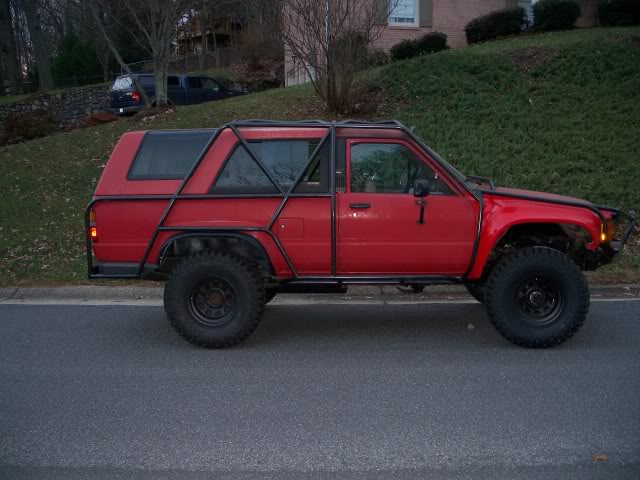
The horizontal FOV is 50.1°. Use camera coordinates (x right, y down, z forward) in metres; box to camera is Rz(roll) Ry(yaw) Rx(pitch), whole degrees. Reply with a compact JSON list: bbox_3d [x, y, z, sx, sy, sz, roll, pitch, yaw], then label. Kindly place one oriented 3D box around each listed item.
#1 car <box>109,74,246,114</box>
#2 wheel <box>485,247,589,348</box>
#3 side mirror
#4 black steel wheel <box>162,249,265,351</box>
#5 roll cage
[{"bbox_3d":[-5.386,-5.488,26.985,1.950,1.840,5.450,4,12,39],"label":"car"},{"bbox_3d":[1.766,0.466,5.585,0.815,0.815,0.290,-1,6,4],"label":"wheel"},{"bbox_3d":[0.786,-0.400,5.346,0.105,0.155,0.170,2,7,26],"label":"side mirror"},{"bbox_3d":[-0.879,0.494,5.773,0.815,0.815,0.290,-1,6,4],"label":"black steel wheel"},{"bbox_3d":[0.375,-0.395,6.334,4.530,1.360,1.740,-1,6,4],"label":"roll cage"}]

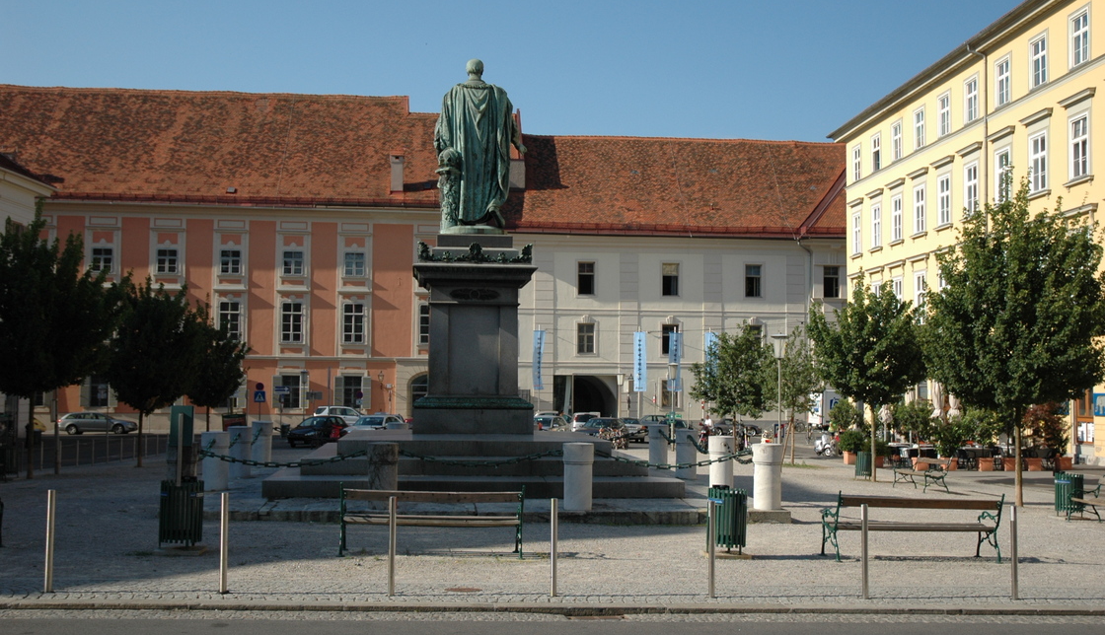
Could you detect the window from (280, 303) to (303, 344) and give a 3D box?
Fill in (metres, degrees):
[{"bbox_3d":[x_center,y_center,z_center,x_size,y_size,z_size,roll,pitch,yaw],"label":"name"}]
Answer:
[{"bbox_3d":[-17.721,0.370,83.592,1.513,2.794,0.250,1,-3,-6],"label":"window"}]

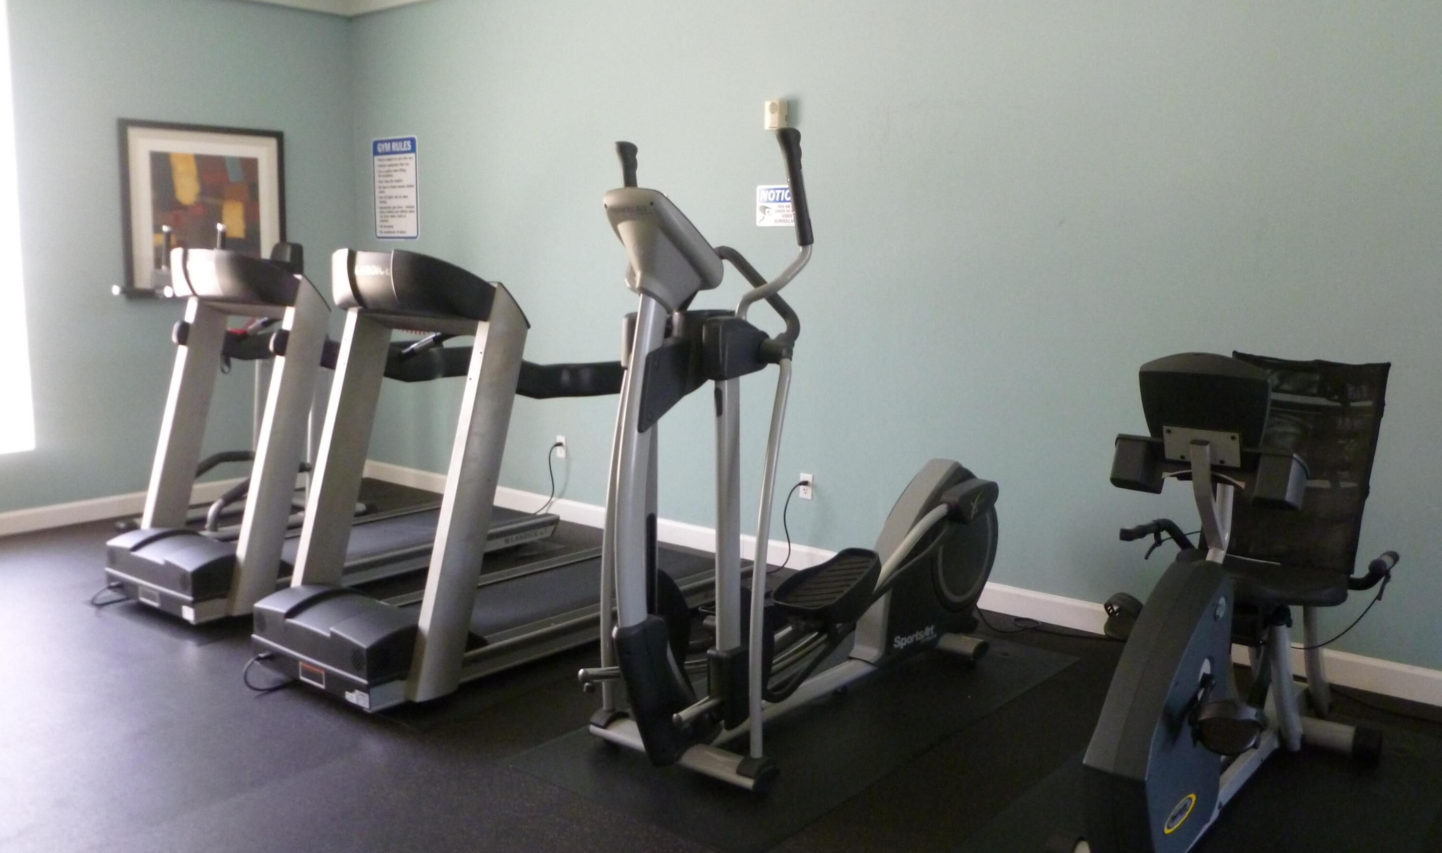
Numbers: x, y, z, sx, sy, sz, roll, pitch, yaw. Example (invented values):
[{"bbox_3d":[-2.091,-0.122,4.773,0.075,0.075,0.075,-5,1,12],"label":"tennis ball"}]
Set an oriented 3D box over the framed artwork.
[{"bbox_3d":[-2.852,-1.195,6.495,0.035,0.937,0.937,7,11,39],"label":"framed artwork"}]

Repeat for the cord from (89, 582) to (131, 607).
[{"bbox_3d":[-2.465,0.671,4.748,0.151,0.101,0.131,7,11,39],"label":"cord"}]

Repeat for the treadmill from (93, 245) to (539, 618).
[{"bbox_3d":[-1.662,-0.069,5.235,0.826,1.440,1.909,7,10,38],"label":"treadmill"}]

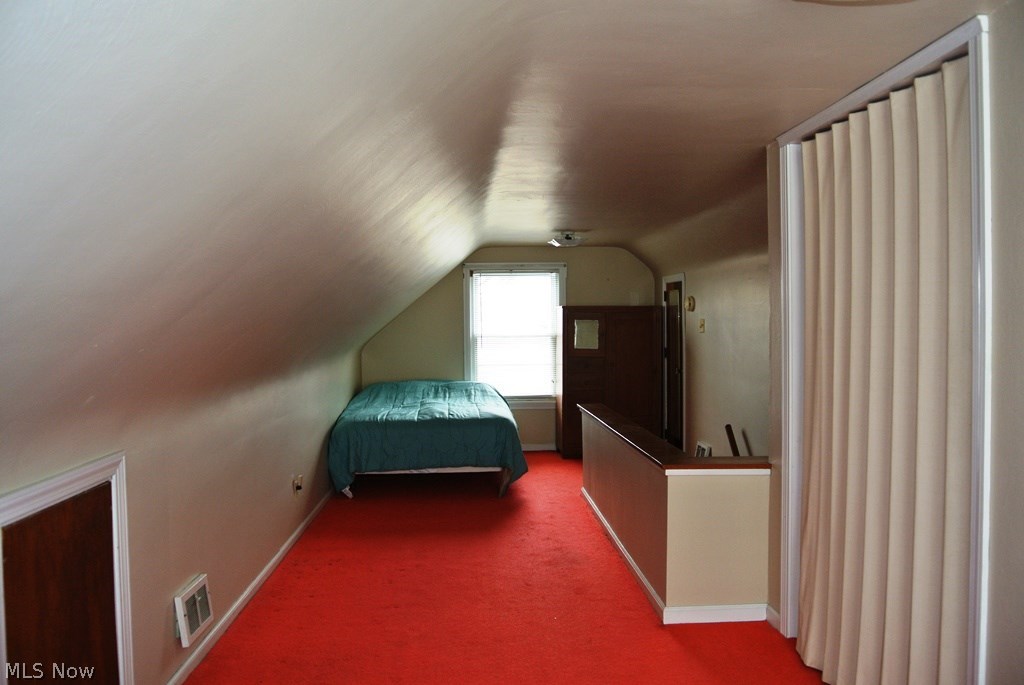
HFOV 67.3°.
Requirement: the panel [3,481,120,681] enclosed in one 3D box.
[{"bbox_3d":[-1.273,0.865,2.174,0.030,0.840,0.570,0,1,-3],"label":"panel"}]

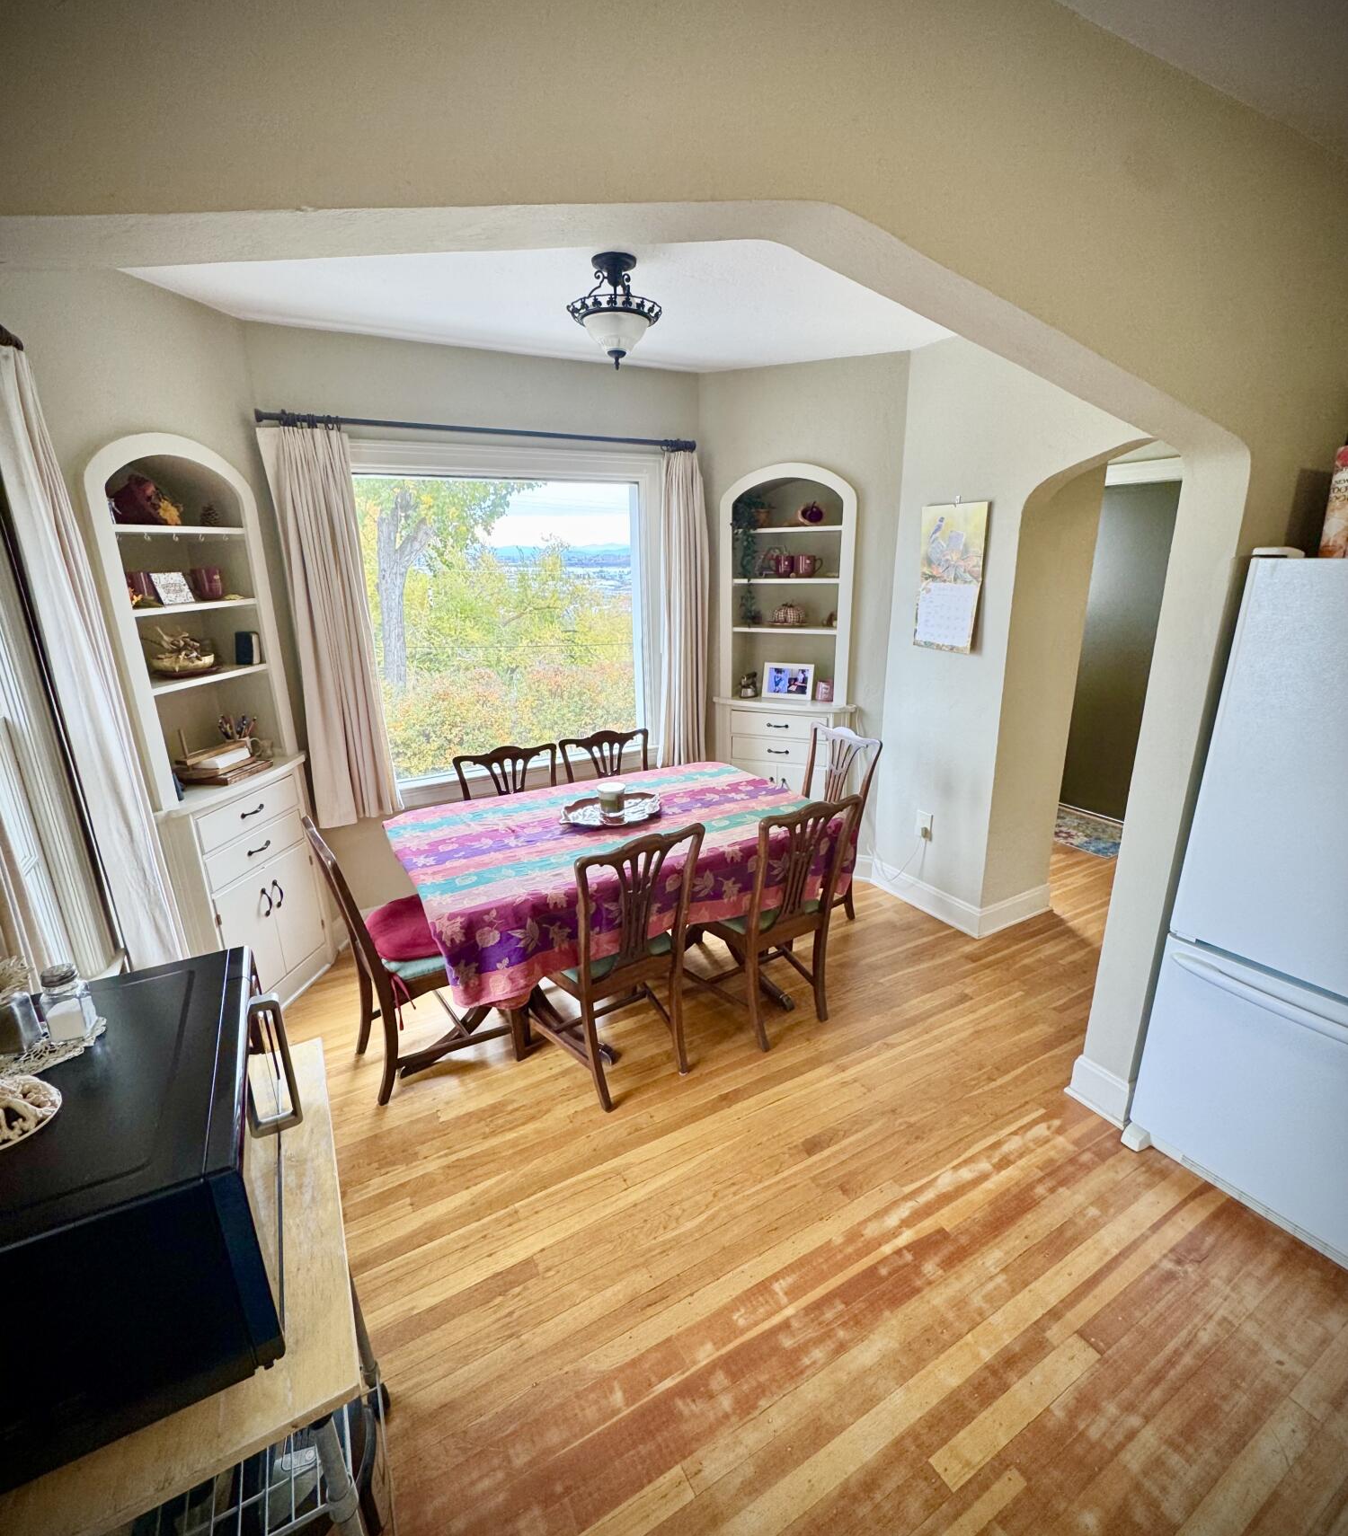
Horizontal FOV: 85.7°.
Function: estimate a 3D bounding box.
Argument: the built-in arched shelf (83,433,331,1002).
[{"bbox_3d":[-1.730,-0.078,2.691,0.410,2.111,0.700,2,17,9],"label":"built-in arched shelf"}]

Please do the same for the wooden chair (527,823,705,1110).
[{"bbox_3d":[-0.208,0.582,2.430,0.476,0.917,0.520,-12,20,-31],"label":"wooden chair"}]

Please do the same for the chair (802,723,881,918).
[{"bbox_3d":[0.590,0.302,3.364,0.520,0.910,0.475,-12,20,-31],"label":"chair"}]

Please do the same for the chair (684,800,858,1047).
[{"bbox_3d":[0.332,0.500,2.728,0.475,0.910,0.520,-12,20,-31],"label":"chair"}]

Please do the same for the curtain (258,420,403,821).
[{"bbox_3d":[-1.339,-0.515,2.884,0.375,1.540,0.130,-11,20,-28],"label":"curtain"}]

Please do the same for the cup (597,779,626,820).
[{"bbox_3d":[-0.228,0.128,2.698,0.103,0.122,0.103,-1,17,0],"label":"cup"}]

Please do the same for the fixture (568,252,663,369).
[{"bbox_3d":[-0.173,-1.353,2.180,0.286,0.278,0.286,-1,17,0],"label":"fixture"}]

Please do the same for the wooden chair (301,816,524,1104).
[{"bbox_3d":[-0.879,0.594,2.492,0.520,0.910,0.475,-13,20,-33],"label":"wooden chair"}]

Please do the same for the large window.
[{"bbox_3d":[-0.691,-0.681,3.335,1.460,1.430,0.110,-11,20,-28],"label":"large window"}]

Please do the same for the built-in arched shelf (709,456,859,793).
[{"bbox_3d":[0.601,-0.529,3.873,0.730,2.010,0.360,4,18,15],"label":"built-in arched shelf"}]

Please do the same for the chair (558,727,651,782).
[{"bbox_3d":[-0.184,0.335,3.302,0.475,0.910,0.520,-11,19,-29],"label":"chair"}]

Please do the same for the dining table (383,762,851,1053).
[{"bbox_3d":[-0.224,0.535,2.868,1.570,0.750,0.970,-10,19,-27],"label":"dining table"}]

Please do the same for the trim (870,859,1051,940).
[{"bbox_3d":[1.462,0.576,3.718,0.566,0.148,0.716,-10,19,-28],"label":"trim"}]

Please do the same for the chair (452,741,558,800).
[{"bbox_3d":[-0.575,0.414,2.993,0.480,0.917,0.520,-11,20,-28],"label":"chair"}]

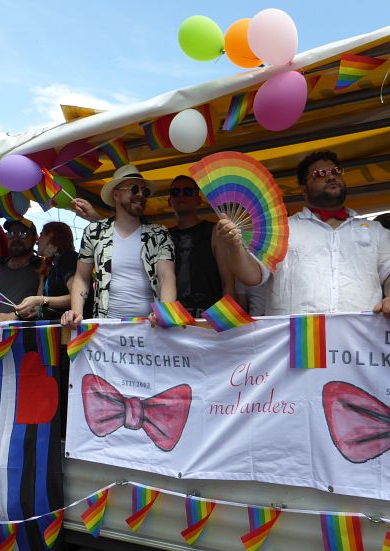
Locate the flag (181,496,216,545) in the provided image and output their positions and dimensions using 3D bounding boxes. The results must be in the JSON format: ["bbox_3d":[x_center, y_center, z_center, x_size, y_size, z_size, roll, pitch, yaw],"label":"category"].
[{"bbox_3d":[0.015,1.034,2.140,0.150,0.205,0.050,-5,-10,28],"label":"flag"}]

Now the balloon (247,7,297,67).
[{"bbox_3d":[0.348,-1.059,2.270,0.220,0.260,0.220,-27,-6,25],"label":"balloon"}]

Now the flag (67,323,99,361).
[{"bbox_3d":[-0.566,0.338,2.586,0.190,0.190,0.060,-5,-10,30],"label":"flag"}]

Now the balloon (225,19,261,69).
[{"bbox_3d":[0.238,-1.100,2.420,0.215,0.245,0.215,-33,-6,22],"label":"balloon"}]

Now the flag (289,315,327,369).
[{"bbox_3d":[0.459,0.267,2.060,0.145,0.213,0.020,-5,-10,30],"label":"flag"}]

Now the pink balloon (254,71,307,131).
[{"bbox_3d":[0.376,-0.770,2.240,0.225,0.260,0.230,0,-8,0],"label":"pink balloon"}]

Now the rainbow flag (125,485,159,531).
[{"bbox_3d":[-0.231,1.047,2.282,0.180,0.200,0.060,-5,-10,30],"label":"rainbow flag"}]

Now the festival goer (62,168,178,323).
[{"bbox_3d":[-0.411,0.290,2.802,0.570,1.860,0.420,-3,-9,14],"label":"festival goer"}]

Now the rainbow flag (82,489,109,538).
[{"bbox_3d":[-0.486,1.150,2.460,0.150,0.215,0.060,-5,-10,30],"label":"rainbow flag"}]

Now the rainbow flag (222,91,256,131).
[{"bbox_3d":[0.207,-0.775,2.420,0.160,0.200,0.060,-5,-10,30],"label":"rainbow flag"}]

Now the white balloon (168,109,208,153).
[{"bbox_3d":[-0.031,-0.684,2.403,0.190,0.210,0.190,0,-9,0],"label":"white balloon"}]

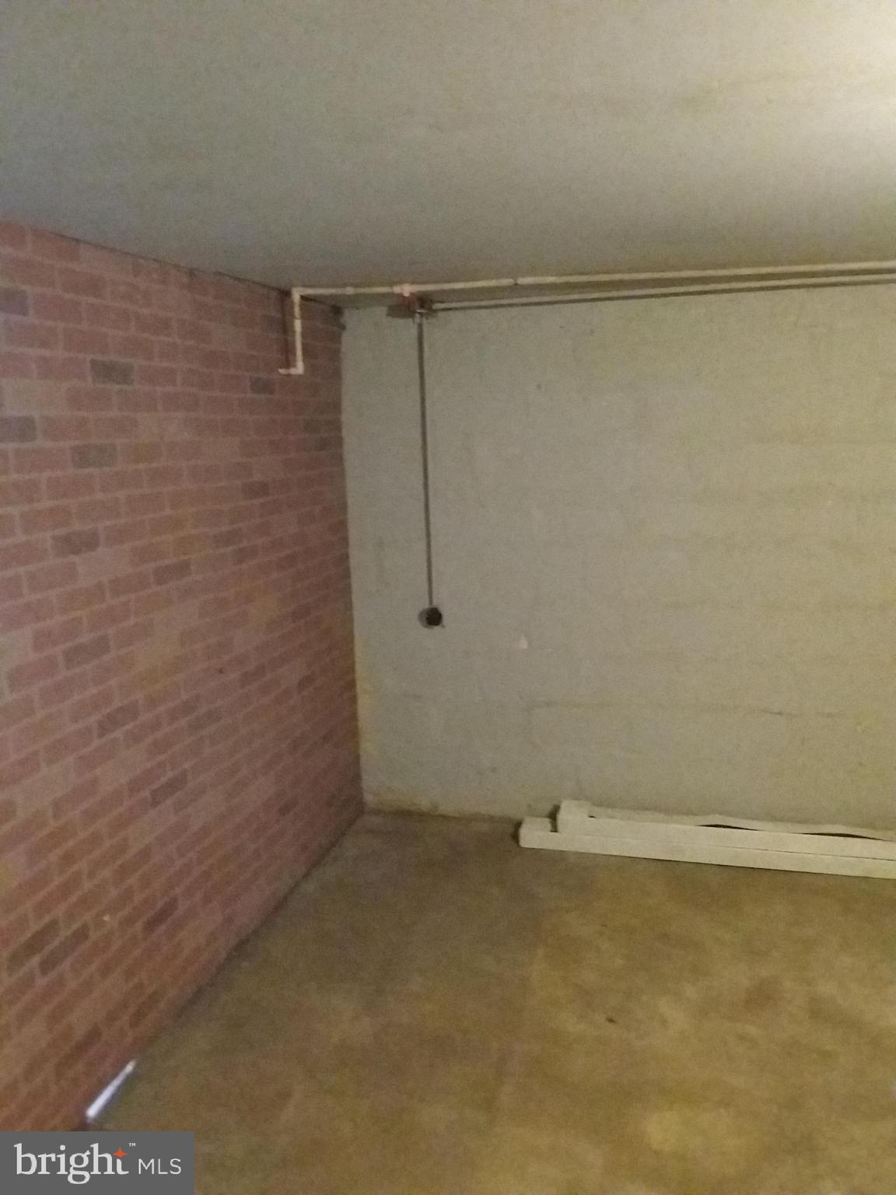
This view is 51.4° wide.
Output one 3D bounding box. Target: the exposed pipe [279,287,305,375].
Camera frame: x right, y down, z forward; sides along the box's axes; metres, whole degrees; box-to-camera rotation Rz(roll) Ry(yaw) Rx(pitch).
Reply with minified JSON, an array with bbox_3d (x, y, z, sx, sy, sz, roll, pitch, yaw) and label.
[{"bbox_3d":[-0.551,-0.921,3.228,0.094,0.290,0.034,1,10,16],"label":"exposed pipe"}]

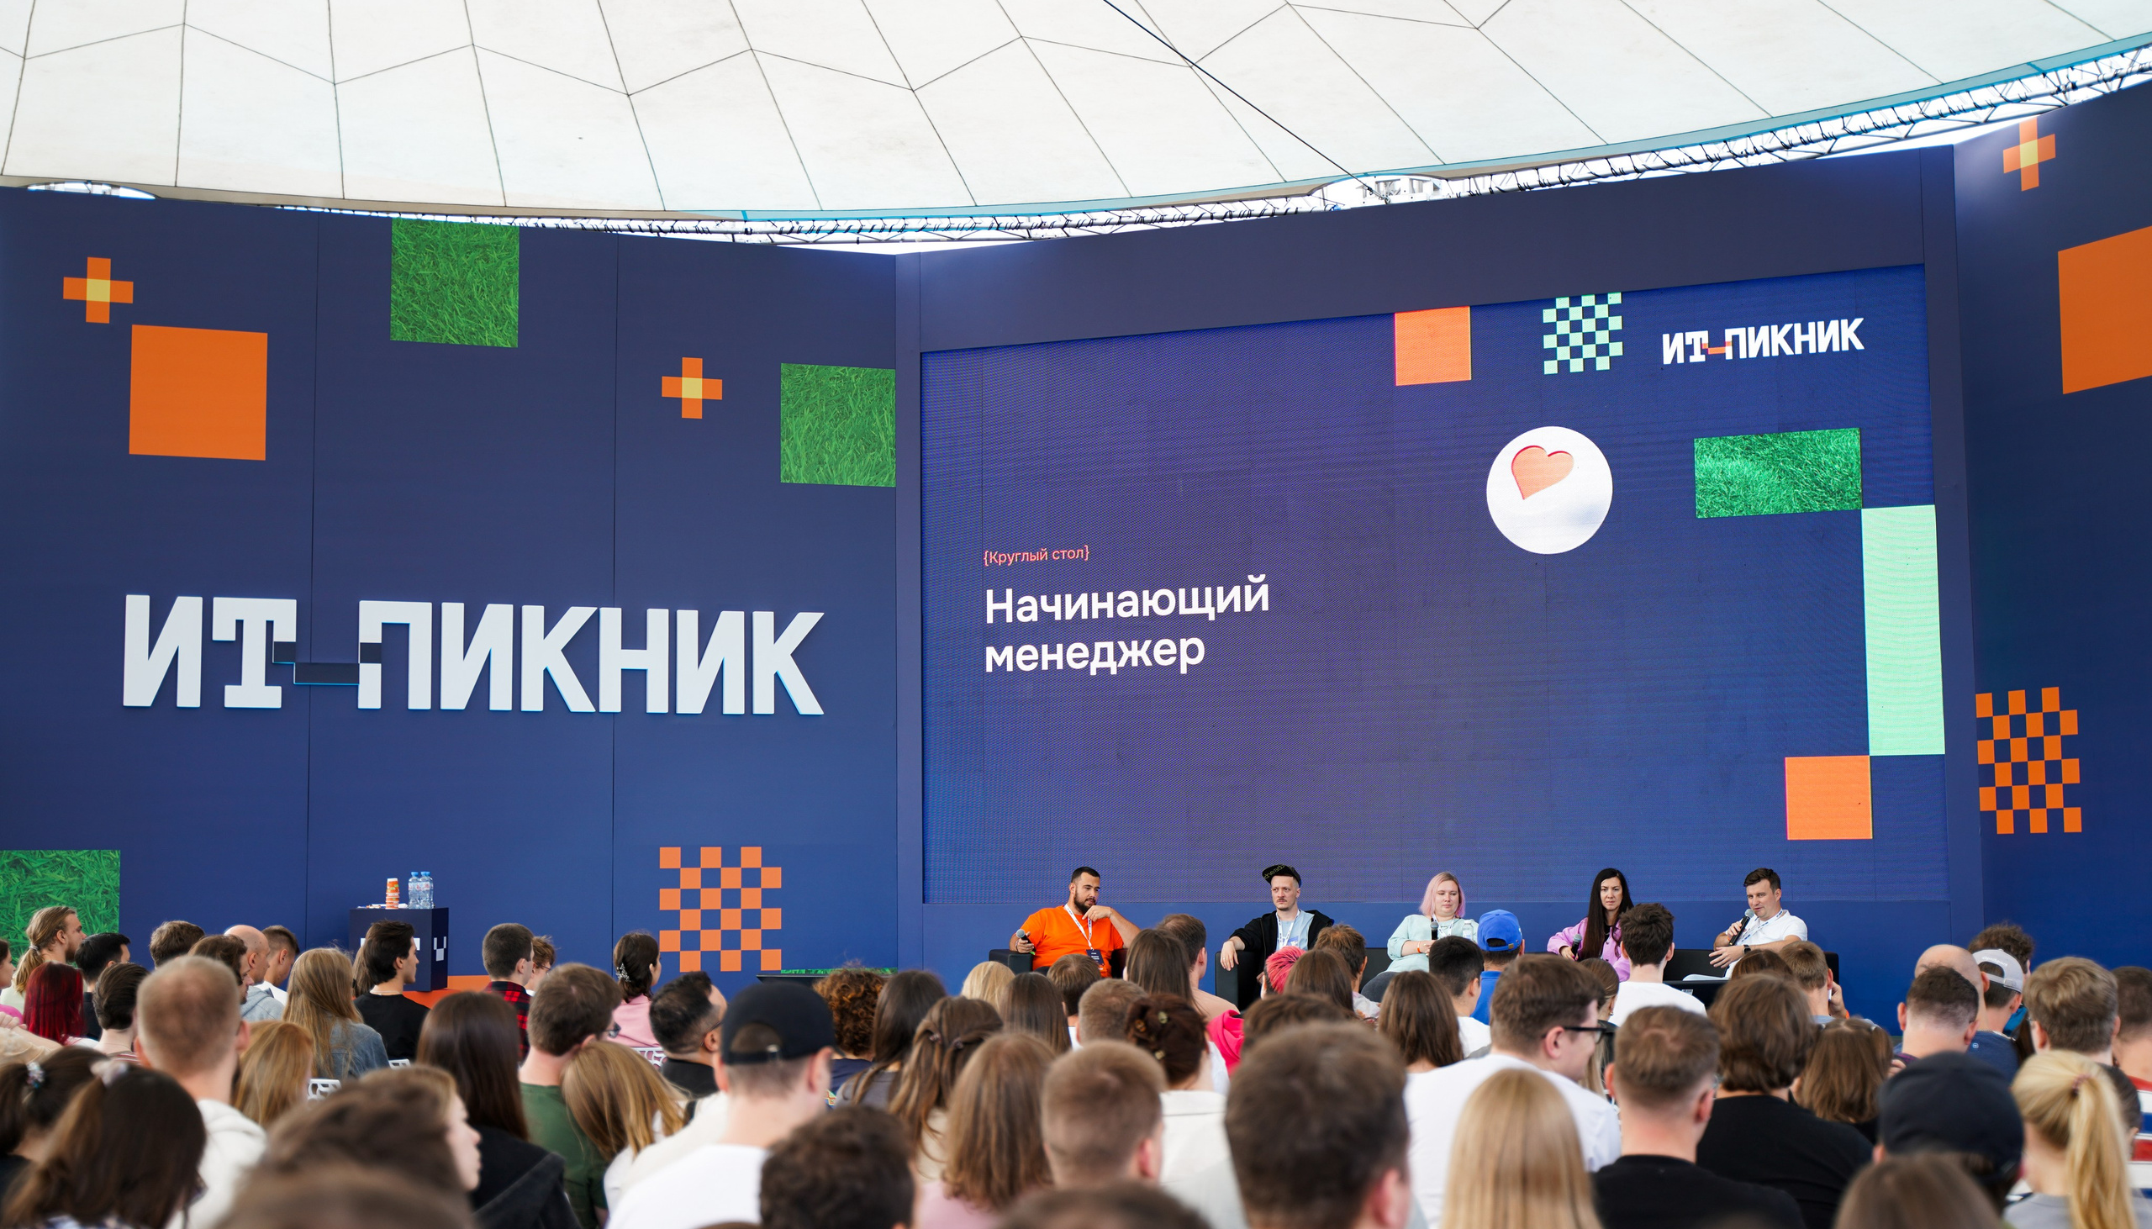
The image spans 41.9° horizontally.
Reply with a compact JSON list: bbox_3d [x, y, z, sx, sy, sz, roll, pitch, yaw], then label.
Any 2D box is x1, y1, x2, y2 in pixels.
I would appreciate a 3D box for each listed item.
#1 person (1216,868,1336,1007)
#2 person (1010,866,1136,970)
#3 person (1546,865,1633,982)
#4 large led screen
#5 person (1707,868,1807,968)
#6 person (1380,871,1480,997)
[{"bbox_3d":[1.099,1.974,15.186,0.660,1.230,0.950,-1,-5,10],"label":"person"},{"bbox_3d":[0.017,2.014,15.534,0.700,1.220,0.950,-1,-5,6],"label":"person"},{"bbox_3d":[2.748,1.928,14.592,0.580,1.200,0.950,-2,-5,16],"label":"person"},{"bbox_3d":[2.111,-0.052,18.545,6.857,3.900,0.100,-3,-5,23],"label":"large led screen"},{"bbox_3d":[3.420,1.905,14.269,0.600,1.220,0.950,-4,-5,33],"label":"person"},{"bbox_3d":[1.925,1.969,14.841,0.600,1.200,0.950,-2,-5,14],"label":"person"}]

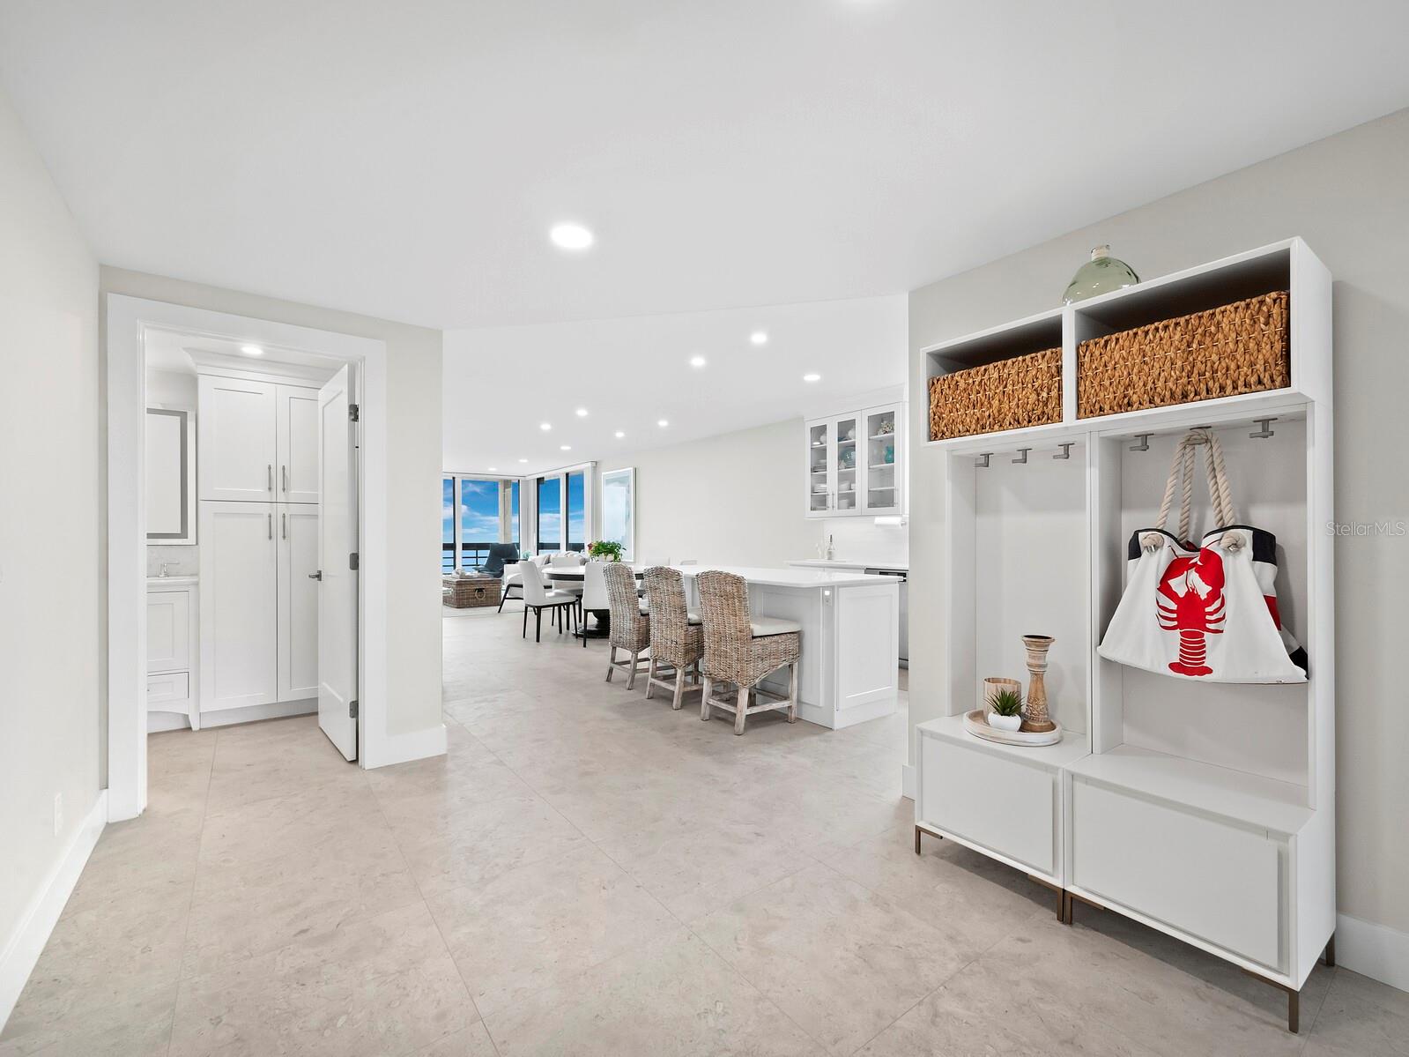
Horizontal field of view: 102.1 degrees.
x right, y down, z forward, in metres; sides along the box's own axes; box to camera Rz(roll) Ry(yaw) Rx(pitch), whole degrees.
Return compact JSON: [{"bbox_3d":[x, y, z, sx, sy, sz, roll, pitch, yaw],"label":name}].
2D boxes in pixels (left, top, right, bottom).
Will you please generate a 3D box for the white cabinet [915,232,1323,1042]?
[{"bbox_3d":[1.274,0.262,1.887,0.380,1.915,1.010,0,-1,-38],"label":"white cabinet"}]

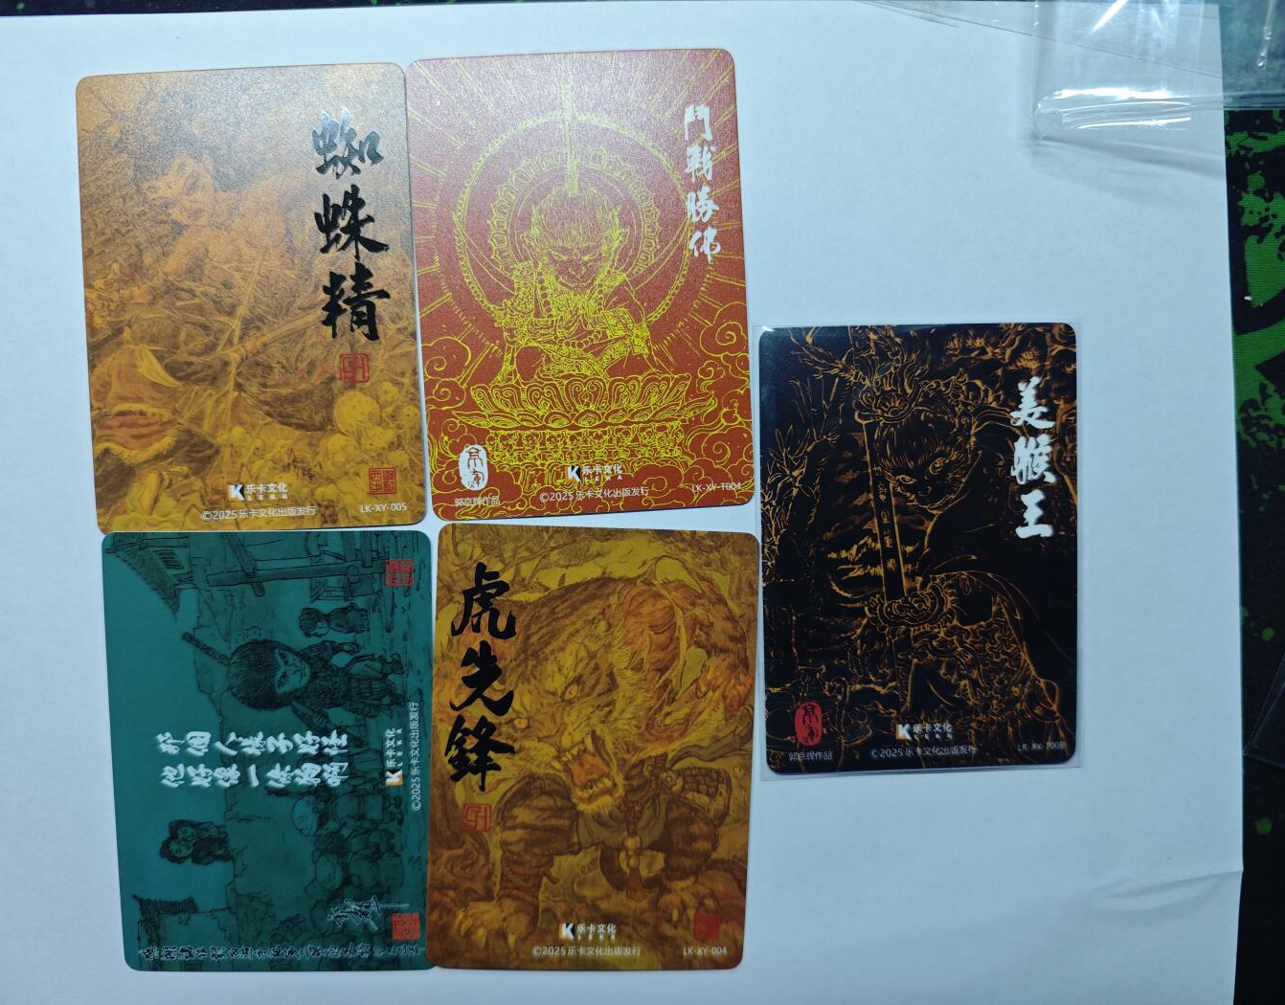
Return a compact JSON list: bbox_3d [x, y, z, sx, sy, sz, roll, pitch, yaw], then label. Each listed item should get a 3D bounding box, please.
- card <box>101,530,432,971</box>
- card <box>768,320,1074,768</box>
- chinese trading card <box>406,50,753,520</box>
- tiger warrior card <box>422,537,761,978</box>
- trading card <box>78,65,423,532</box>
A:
[{"bbox_3d":[-0.072,0.050,0.176,0.063,0.001,0.088,-1,93,-1],"label":"card"},{"bbox_3d":[0.055,0.009,0.176,0.063,0.001,0.088,-1,93,-1],"label":"card"},{"bbox_3d":[-0.012,-0.042,0.173,0.063,0.001,0.088,-3,93,-1],"label":"chinese trading card"},{"bbox_3d":[-0.010,0.049,0.177,0.063,0.001,0.088,2,92,-1],"label":"tiger warrior card"},{"bbox_3d":[-0.075,-0.039,0.172,0.063,0.001,0.088,-2,93,-1],"label":"trading card"}]

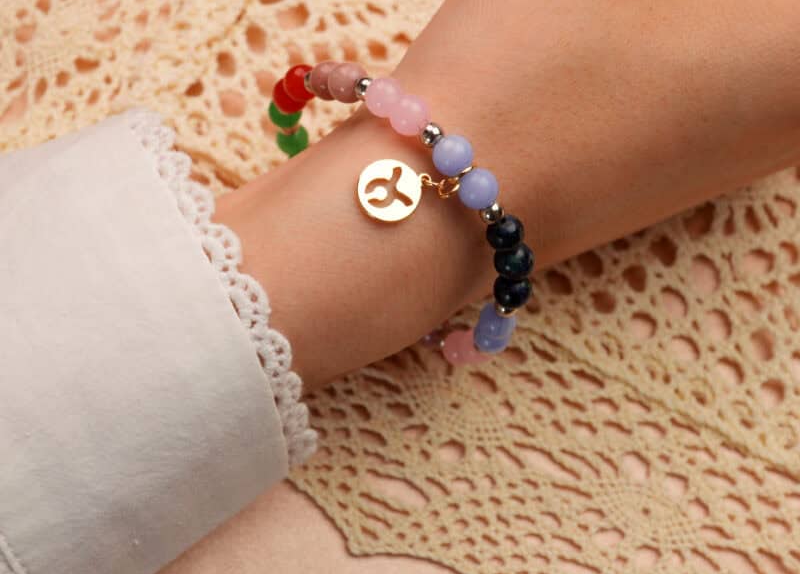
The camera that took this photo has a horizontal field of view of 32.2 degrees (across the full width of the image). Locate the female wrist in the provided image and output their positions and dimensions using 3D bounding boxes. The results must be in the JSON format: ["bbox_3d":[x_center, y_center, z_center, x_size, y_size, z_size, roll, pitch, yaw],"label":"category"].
[{"bbox_3d":[-0.011,-0.008,0.306,0.056,0.042,0.048,-31,64,-20],"label":"female wrist"}]

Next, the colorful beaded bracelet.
[{"bbox_3d":[-0.007,-0.013,0.317,0.025,0.076,0.075,-36,101,-25],"label":"colorful beaded bracelet"}]

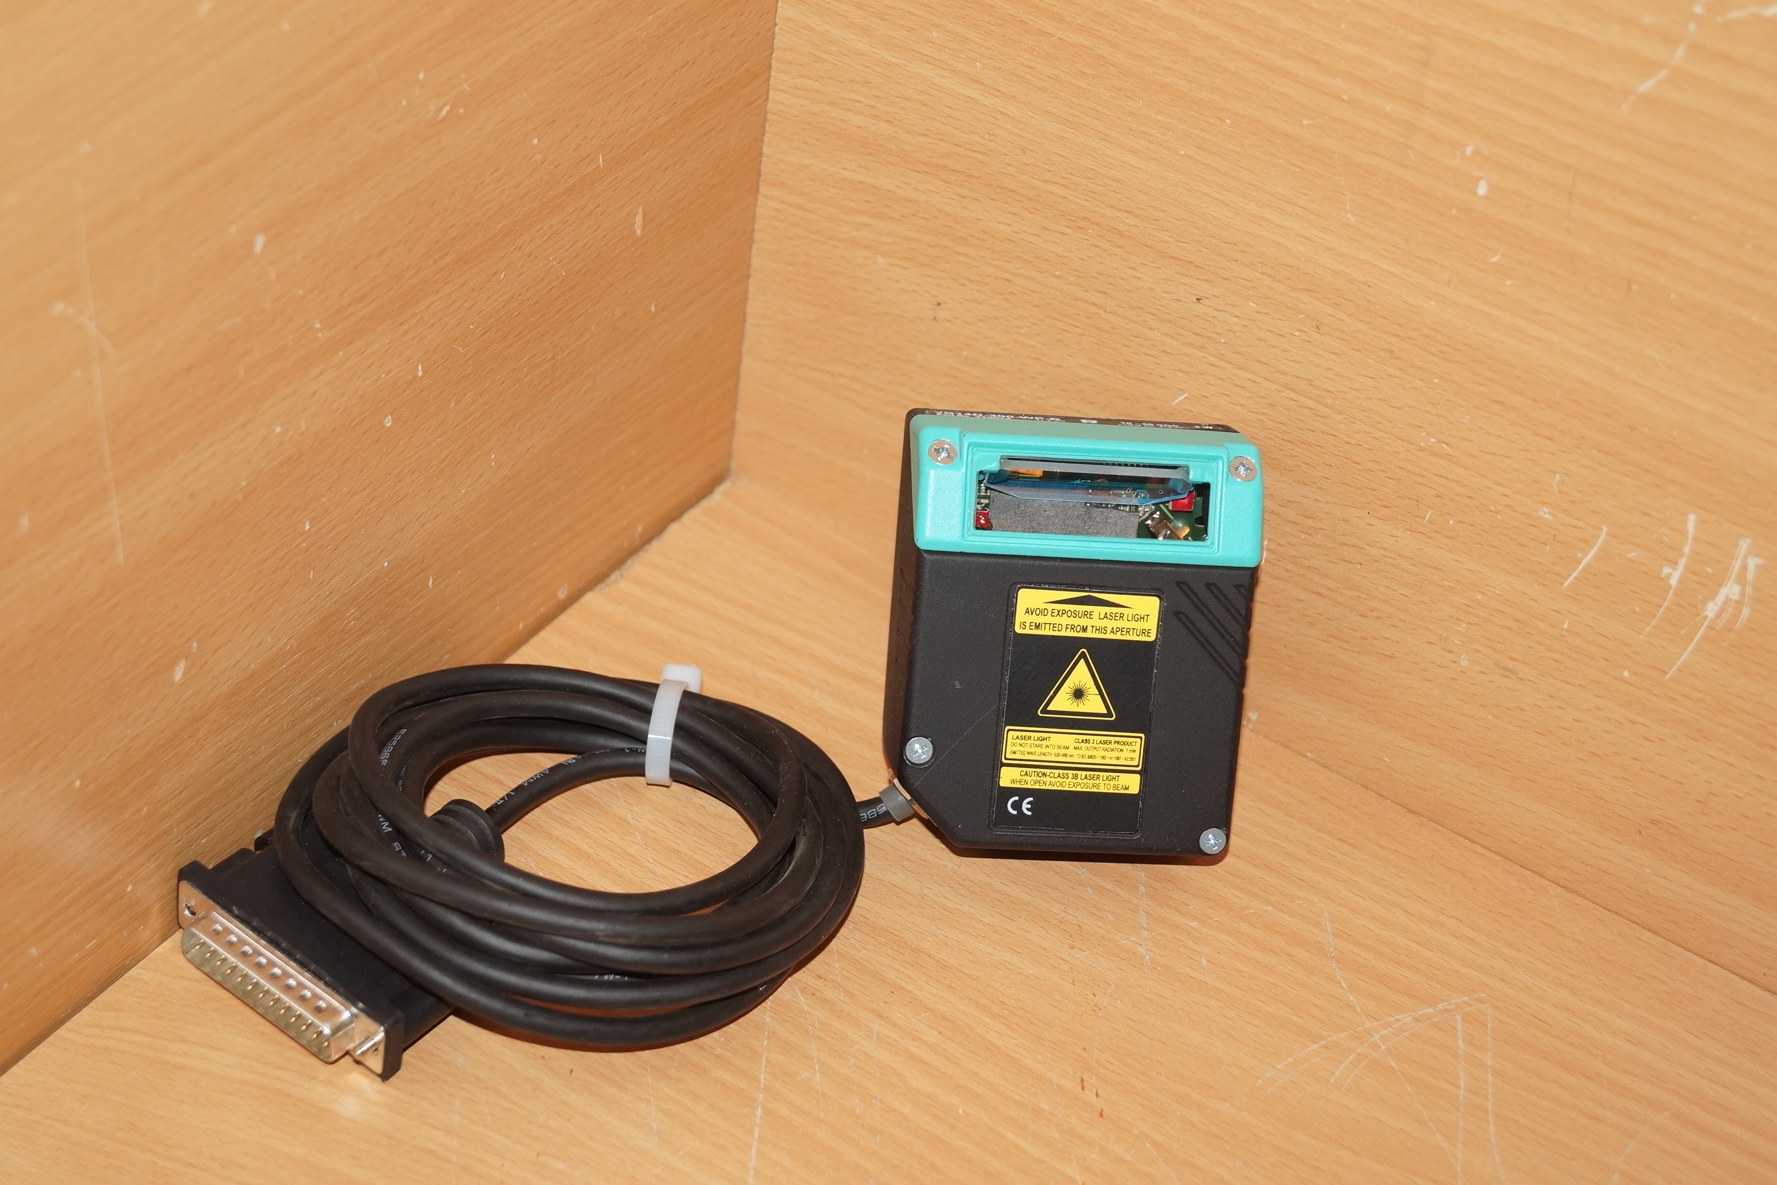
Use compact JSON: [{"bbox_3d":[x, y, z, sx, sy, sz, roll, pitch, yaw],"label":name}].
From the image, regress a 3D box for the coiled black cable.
[{"bbox_3d":[-0.058,0.043,0.617,0.110,0.032,0.089,5,40,-4],"label":"coiled black cable"}]

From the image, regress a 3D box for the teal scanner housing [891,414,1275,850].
[{"bbox_3d":[0.035,0.009,0.629,0.068,0.084,0.034,4,-3,-1],"label":"teal scanner housing"}]

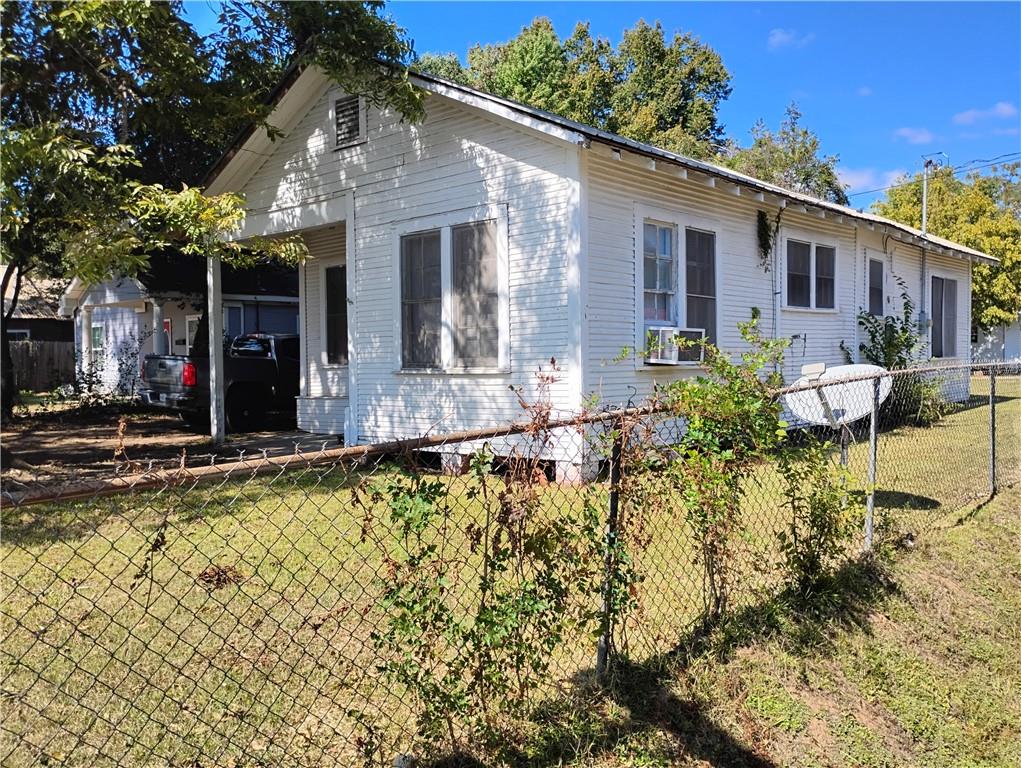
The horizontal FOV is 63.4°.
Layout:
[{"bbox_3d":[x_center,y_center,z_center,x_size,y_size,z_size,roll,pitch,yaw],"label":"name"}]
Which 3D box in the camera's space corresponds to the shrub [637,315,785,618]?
[{"bbox_3d":[1.161,0.458,4.750,0.920,1.700,0.480,-2,2,-44],"label":"shrub"}]

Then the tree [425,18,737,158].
[{"bbox_3d":[2.359,-6.419,30.000,11.000,13.600,9.000,-1,2,5],"label":"tree"}]

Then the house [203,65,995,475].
[{"bbox_3d":[2.673,-1.881,15.985,8.600,5.300,14.600,1,2,44],"label":"house"}]

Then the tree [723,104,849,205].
[{"bbox_3d":[9.979,-4.920,30.000,6.000,10.400,6.000,0,2,18],"label":"tree"}]

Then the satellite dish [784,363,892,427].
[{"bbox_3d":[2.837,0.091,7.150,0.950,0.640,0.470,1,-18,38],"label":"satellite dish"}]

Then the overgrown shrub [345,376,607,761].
[{"bbox_3d":[-0.112,0.693,3.550,1.050,1.500,0.450,-2,2,-44],"label":"overgrown shrub"}]

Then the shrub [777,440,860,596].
[{"bbox_3d":[2.030,0.832,5.450,0.480,0.980,0.450,-2,2,-44],"label":"shrub"}]

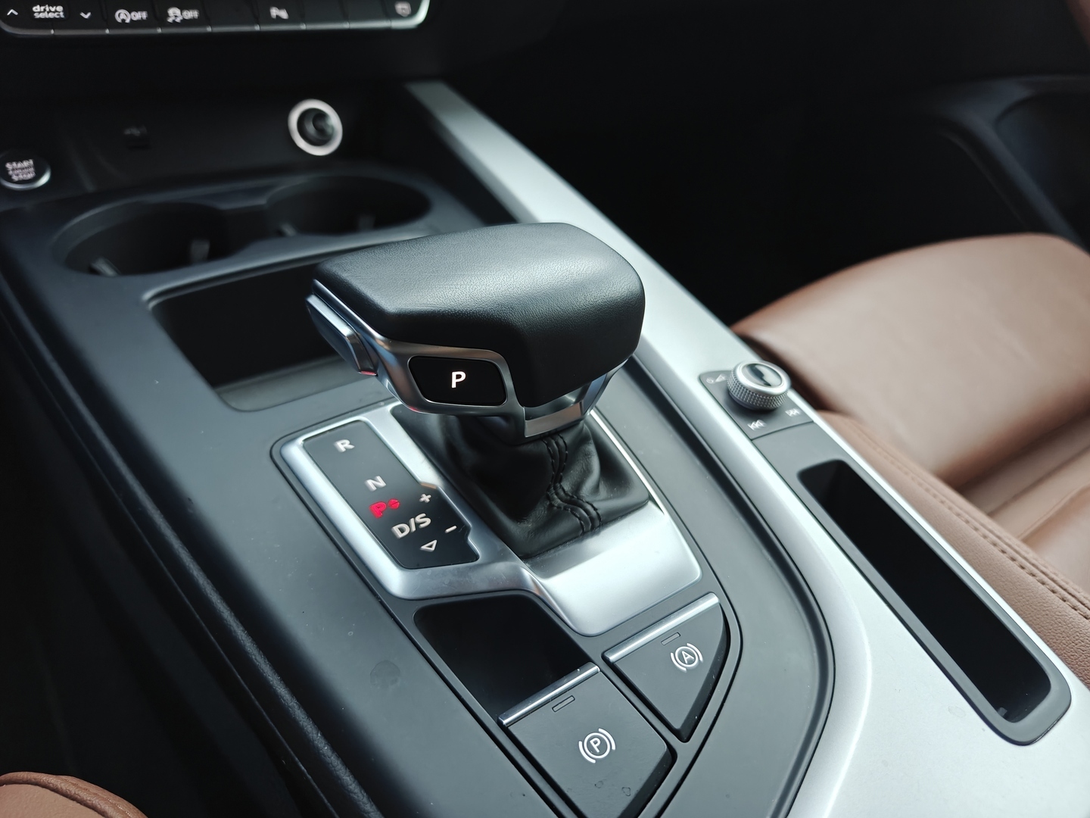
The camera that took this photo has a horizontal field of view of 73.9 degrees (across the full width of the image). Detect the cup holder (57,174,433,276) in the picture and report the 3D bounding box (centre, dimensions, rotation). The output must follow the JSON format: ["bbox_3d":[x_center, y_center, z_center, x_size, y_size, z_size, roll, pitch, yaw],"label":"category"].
[{"bbox_3d":[-0.152,-0.075,0.393,0.183,0.061,0.087,-20,41,-31],"label":"cup holder"}]

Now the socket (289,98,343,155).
[{"bbox_3d":[-0.144,-0.172,0.446,0.031,0.031,0.022,-18,21,-29],"label":"socket"}]

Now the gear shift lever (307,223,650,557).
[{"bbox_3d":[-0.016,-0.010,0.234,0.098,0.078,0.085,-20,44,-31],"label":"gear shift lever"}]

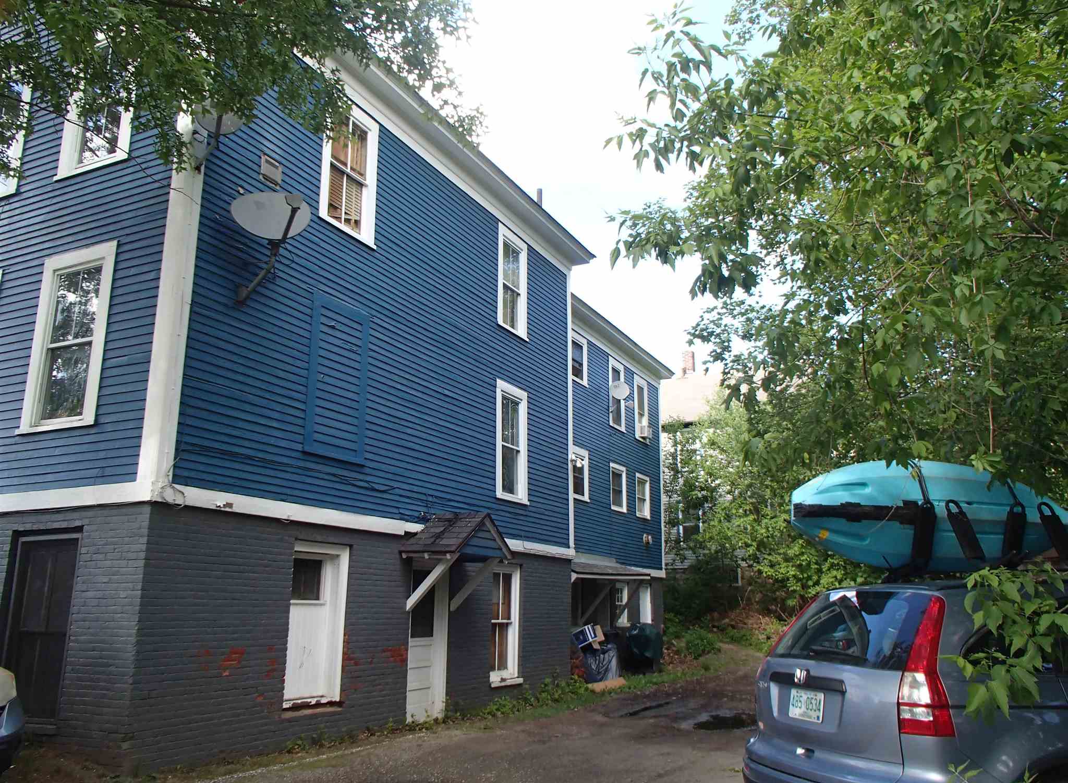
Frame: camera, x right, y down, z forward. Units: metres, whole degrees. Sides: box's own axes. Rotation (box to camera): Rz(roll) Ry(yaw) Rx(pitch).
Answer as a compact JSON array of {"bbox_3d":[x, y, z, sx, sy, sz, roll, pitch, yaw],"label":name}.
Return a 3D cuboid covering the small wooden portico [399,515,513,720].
[{"bbox_3d":[-1.081,3.043,11.773,0.943,2.735,1.512,-7,-16,26],"label":"small wooden portico"}]

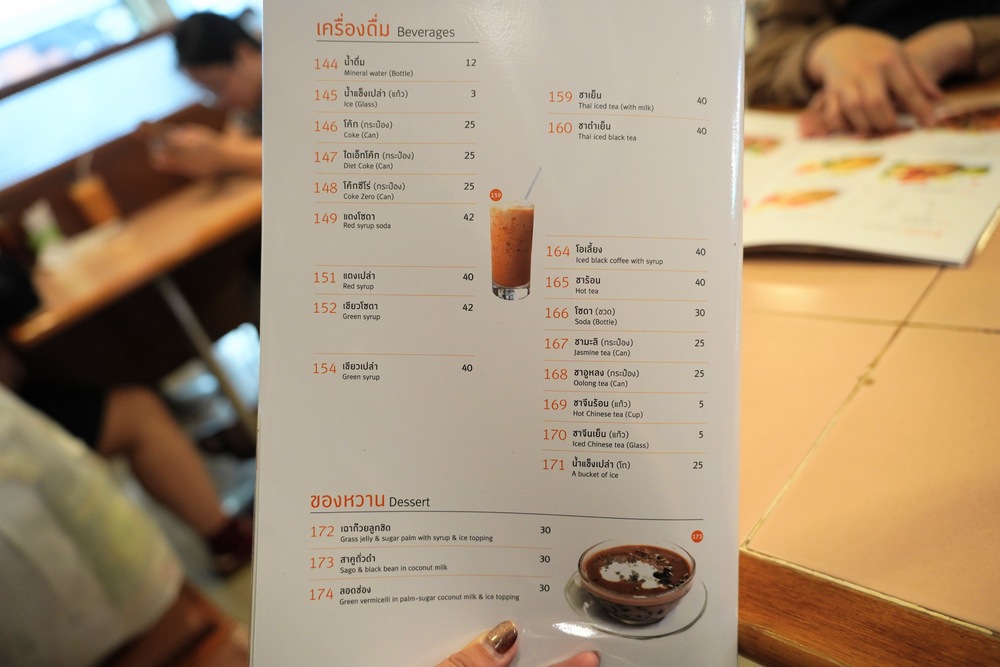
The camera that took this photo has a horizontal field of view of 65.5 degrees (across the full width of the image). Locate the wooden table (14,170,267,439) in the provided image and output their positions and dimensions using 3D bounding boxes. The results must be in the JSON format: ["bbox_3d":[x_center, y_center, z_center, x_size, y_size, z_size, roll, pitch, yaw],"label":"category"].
[{"bbox_3d":[-0.636,0.086,1.872,0.595,0.750,0.705,9,40,47],"label":"wooden table"}]

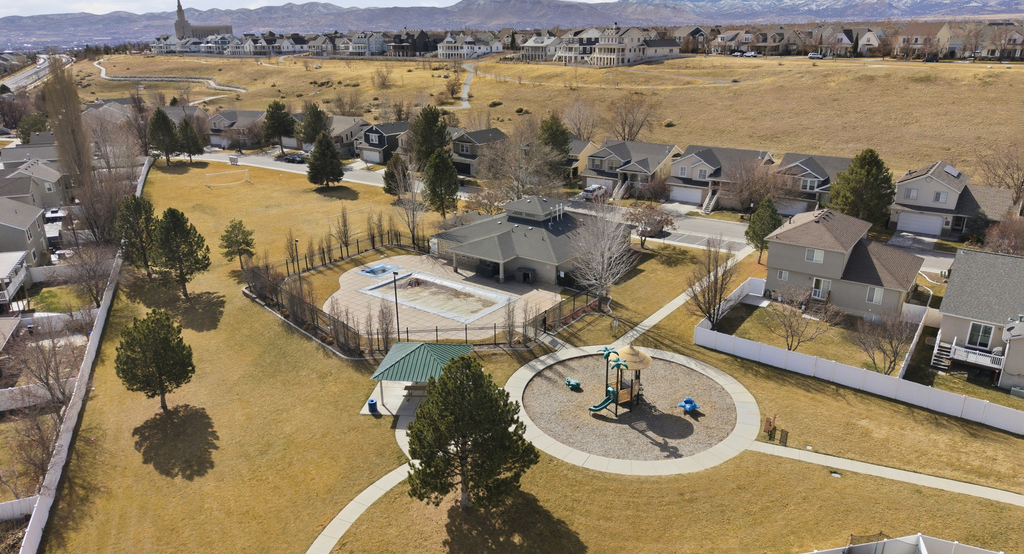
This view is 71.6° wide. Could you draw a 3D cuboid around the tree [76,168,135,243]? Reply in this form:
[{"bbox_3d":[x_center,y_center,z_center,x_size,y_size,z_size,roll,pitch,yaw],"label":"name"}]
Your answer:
[{"bbox_3d":[-55.514,-9.697,96.119,7.840,10.330,7.840,0,20,0],"label":"tree"}]

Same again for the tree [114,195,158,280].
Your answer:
[{"bbox_3d":[-43.250,-4.599,82.385,4.820,9.823,4.820,-1,18,0],"label":"tree"}]

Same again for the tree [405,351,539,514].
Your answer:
[{"bbox_3d":[-2.282,9.050,40.519,7.597,10.006,7.597,-2,20,-4],"label":"tree"}]

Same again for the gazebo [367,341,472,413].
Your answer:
[{"bbox_3d":[-6.824,6.994,55.398,6.423,4.020,6.423,2,20,6],"label":"gazebo"}]

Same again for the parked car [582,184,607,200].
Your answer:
[{"bbox_3d":[13.226,-13.643,112.949,1.900,1.700,4.800,13,23,36],"label":"parked car"}]

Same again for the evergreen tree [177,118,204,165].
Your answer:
[{"bbox_3d":[-65.287,-27.724,144.292,5.369,9.245,5.369,0,20,0],"label":"evergreen tree"}]

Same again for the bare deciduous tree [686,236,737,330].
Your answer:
[{"bbox_3d":[18.323,0.640,65.209,4.801,9.282,4.801,0,20,0],"label":"bare deciduous tree"}]

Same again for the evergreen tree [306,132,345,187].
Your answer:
[{"bbox_3d":[-32.028,-20.130,121.929,6.354,9.628,6.354,0,20,0],"label":"evergreen tree"}]

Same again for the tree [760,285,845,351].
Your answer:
[{"bbox_3d":[25.207,3.827,61.949,7.320,6.580,7.320,0,20,0],"label":"tree"}]

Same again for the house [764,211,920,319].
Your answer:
[{"bbox_3d":[34.456,-1.942,73.024,13.350,8.200,11.900,14,25,36],"label":"house"}]

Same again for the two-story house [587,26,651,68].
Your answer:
[{"bbox_3d":[34.238,-71.603,222.000,13.000,11.900,11.000,-10,21,-27],"label":"two-story house"}]

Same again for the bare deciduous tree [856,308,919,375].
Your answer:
[{"bbox_3d":[30.368,5.517,57.090,4.657,6.221,4.657,-1,18,0],"label":"bare deciduous tree"}]

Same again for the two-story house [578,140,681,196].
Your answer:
[{"bbox_3d":[19.846,-17.827,115.763,12.500,7.600,12.300,13,23,36],"label":"two-story house"}]

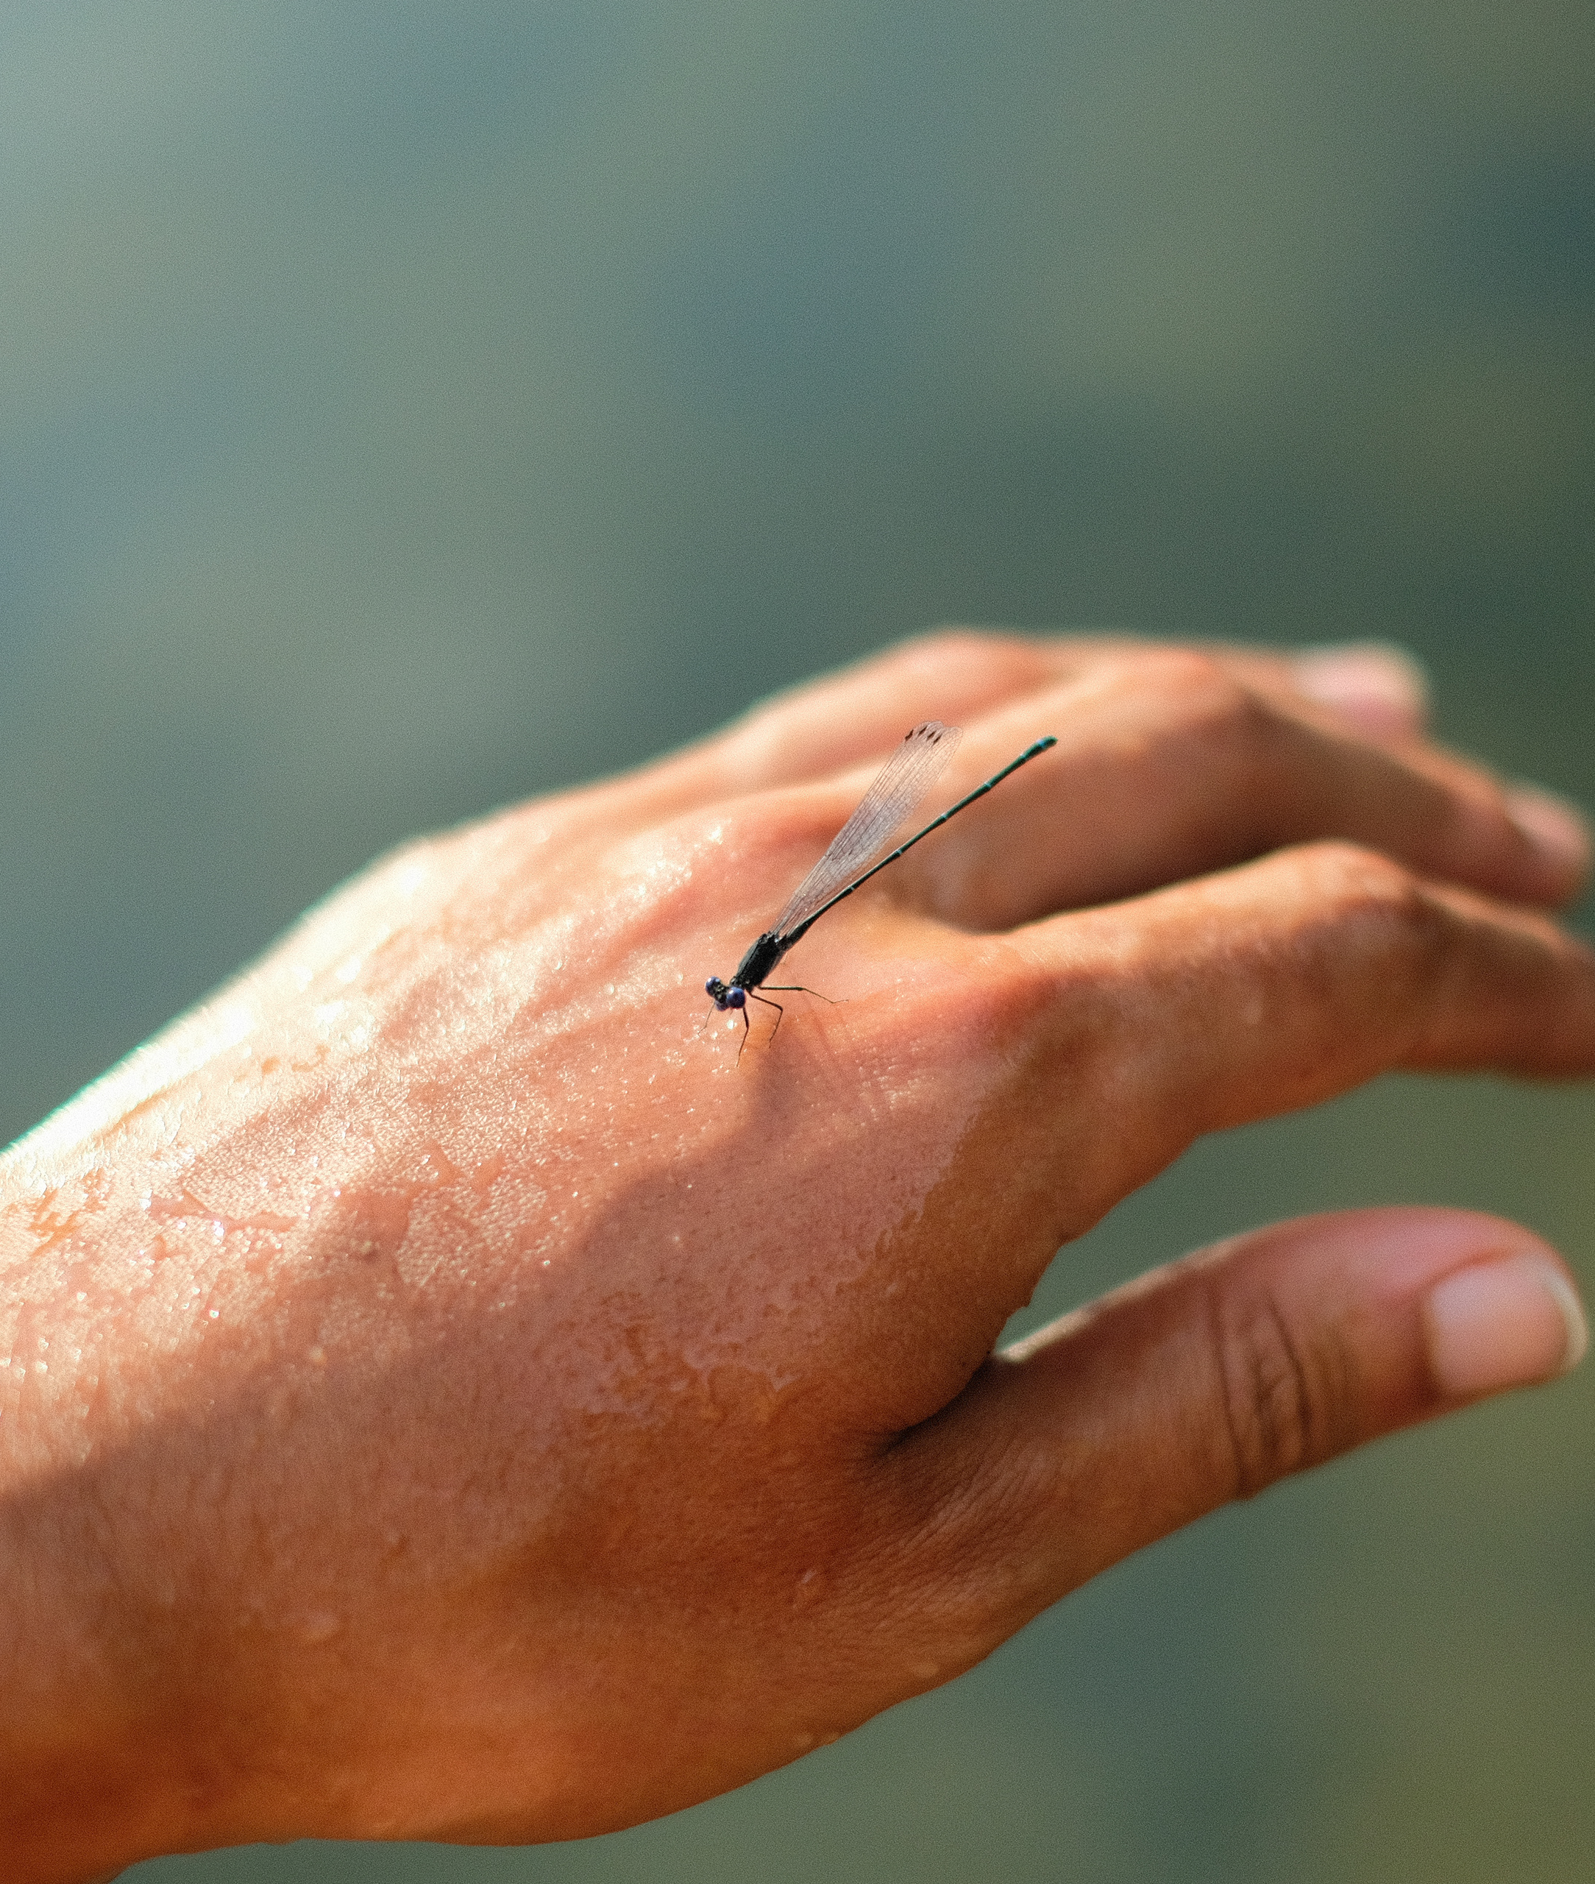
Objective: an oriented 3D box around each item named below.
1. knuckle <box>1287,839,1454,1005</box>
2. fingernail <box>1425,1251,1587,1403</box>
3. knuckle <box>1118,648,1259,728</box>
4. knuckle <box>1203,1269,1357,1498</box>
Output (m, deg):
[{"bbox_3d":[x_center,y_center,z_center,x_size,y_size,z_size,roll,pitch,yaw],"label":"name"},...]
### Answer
[{"bbox_3d":[0.058,-0.002,0.420,0.016,0.012,0.017,-4,38,-25],"label":"knuckle"},{"bbox_3d":[0.068,0.037,0.400,0.015,0.013,0.004,-14,30,-16],"label":"fingernail"},{"bbox_3d":[0.041,-0.027,0.440,0.014,0.008,0.016,-6,34,-26],"label":"knuckle"},{"bbox_3d":[0.046,0.042,0.398,0.014,0.020,0.010,-20,22,-17],"label":"knuckle"}]

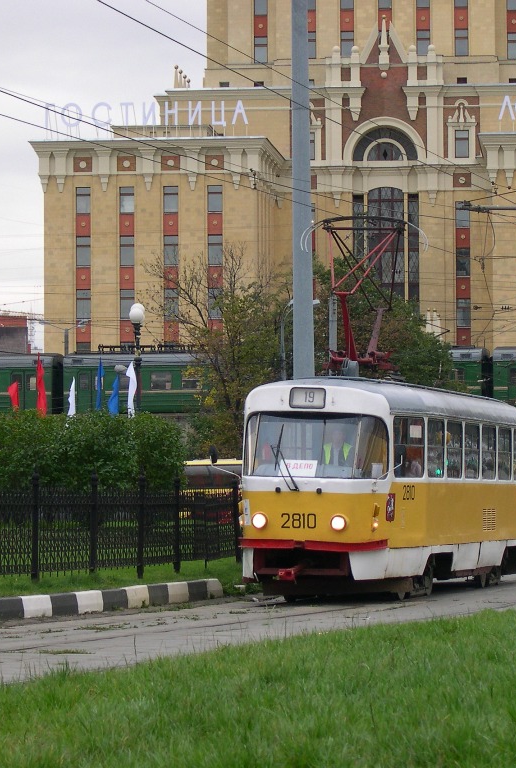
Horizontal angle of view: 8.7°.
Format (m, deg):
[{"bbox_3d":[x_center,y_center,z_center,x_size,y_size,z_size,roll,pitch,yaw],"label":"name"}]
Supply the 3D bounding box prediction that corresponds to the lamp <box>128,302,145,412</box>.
[{"bbox_3d":[-3.475,0.895,96.899,0.450,6.480,1.250,0,-2,-6],"label":"lamp"}]

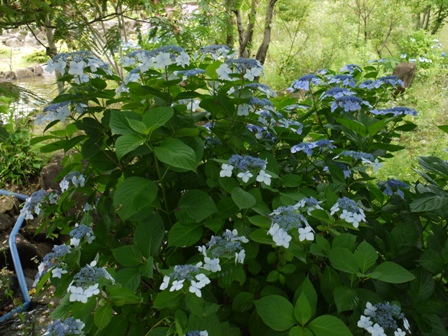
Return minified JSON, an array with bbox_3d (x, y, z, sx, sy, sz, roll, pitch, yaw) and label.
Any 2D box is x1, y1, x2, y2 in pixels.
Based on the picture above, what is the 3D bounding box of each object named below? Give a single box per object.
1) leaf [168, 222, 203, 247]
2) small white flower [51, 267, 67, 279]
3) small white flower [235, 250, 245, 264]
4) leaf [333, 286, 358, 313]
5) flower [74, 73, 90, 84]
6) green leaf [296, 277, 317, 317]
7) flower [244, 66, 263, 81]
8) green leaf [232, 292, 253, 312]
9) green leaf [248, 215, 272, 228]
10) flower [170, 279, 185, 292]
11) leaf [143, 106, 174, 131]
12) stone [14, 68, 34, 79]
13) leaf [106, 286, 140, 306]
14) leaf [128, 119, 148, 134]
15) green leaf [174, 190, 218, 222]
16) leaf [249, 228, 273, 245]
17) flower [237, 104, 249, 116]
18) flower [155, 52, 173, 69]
[{"bbox_3d":[-0.108,0.186,1.450,0.120,0.025,0.080,-33,62,-25],"label":"leaf"},{"bbox_3d":[-0.464,0.293,1.450,0.044,0.034,0.020,-2,11,-9],"label":"small white flower"},{"bbox_3d":[0.043,0.245,1.420,0.015,0.042,0.042,-20,0,39],"label":"small white flower"},{"bbox_3d":[0.312,0.338,1.330,0.065,0.070,0.020,3,-21,10],"label":"leaf"},{"bbox_3d":[-0.410,-0.259,1.500,0.046,0.036,0.020,-1,11,-6],"label":"flower"},{"bbox_3d":[0.196,0.300,1.200,0.050,0.092,0.025,3,-9,0],"label":"green leaf"},{"bbox_3d":[0.084,-0.270,1.480,0.050,0.045,0.015,-3,11,-10],"label":"flower"},{"bbox_3d":[0.048,0.327,1.260,0.054,0.043,0.035,0,17,0],"label":"green leaf"},{"bbox_3d":[0.091,0.131,1.270,0.062,0.030,0.040,0,17,0],"label":"green leaf"},{"bbox_3d":[-0.117,0.295,1.300,0.035,0.034,0.014,2,-16,6],"label":"flower"},{"bbox_3d":[-0.190,-0.143,1.500,0.095,0.025,0.065,-44,48,-13],"label":"leaf"},{"bbox_3d":[-3.083,-1.460,8.000,0.310,0.160,0.220,0,17,0],"label":"stone"},{"bbox_3d":[-0.233,0.298,1.200,0.078,0.036,0.045,0,17,0],"label":"leaf"},{"bbox_3d":[-0.239,-0.113,1.430,0.080,0.020,0.045,36,62,13],"label":"leaf"},{"bbox_3d":[-0.075,0.106,1.420,0.115,0.092,0.025,-1,-24,-3],"label":"green leaf"},{"bbox_3d":[0.109,0.197,1.470,0.083,0.025,0.058,-13,43,-2],"label":"leaf"},{"bbox_3d":[0.058,-0.180,1.620,0.034,0.034,0.012,1,-6,3],"label":"flower"},{"bbox_3d":[-0.173,-0.307,1.480,0.050,0.045,0.020,0,11,0],"label":"flower"}]

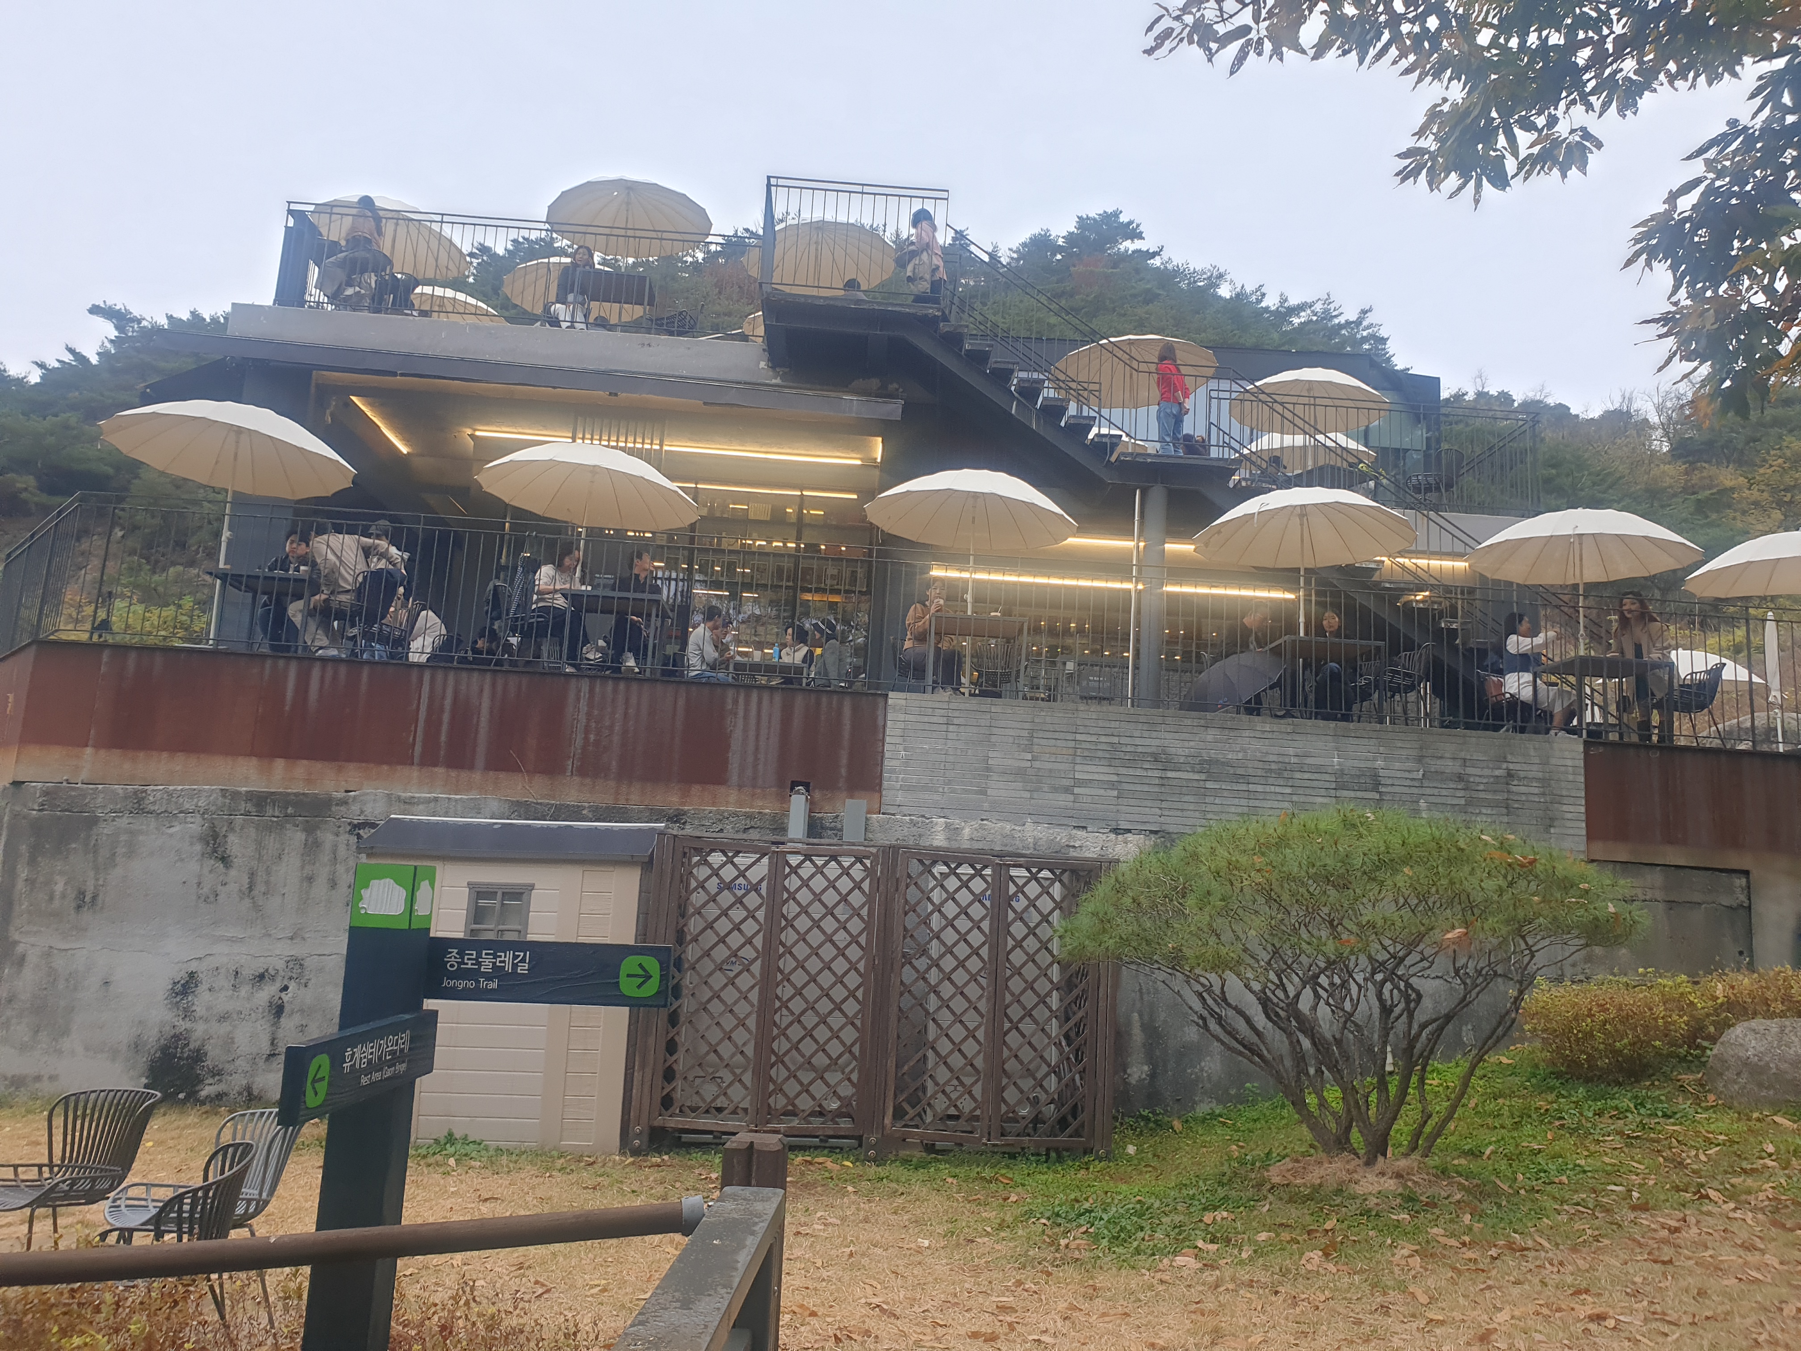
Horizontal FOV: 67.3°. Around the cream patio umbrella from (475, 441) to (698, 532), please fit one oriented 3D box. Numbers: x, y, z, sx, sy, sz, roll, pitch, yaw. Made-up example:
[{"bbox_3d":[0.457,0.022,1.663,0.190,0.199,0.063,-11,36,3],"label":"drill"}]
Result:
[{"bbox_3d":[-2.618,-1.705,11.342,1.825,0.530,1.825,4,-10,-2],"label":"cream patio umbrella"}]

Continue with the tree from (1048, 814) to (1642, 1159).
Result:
[{"bbox_3d":[2.469,1.728,7.672,3.150,2.030,2.800,4,-10,-2],"label":"tree"}]

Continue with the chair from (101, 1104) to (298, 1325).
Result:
[{"bbox_3d":[-2.525,2.018,4.883,0.580,0.780,0.580,-5,-13,41],"label":"chair"}]

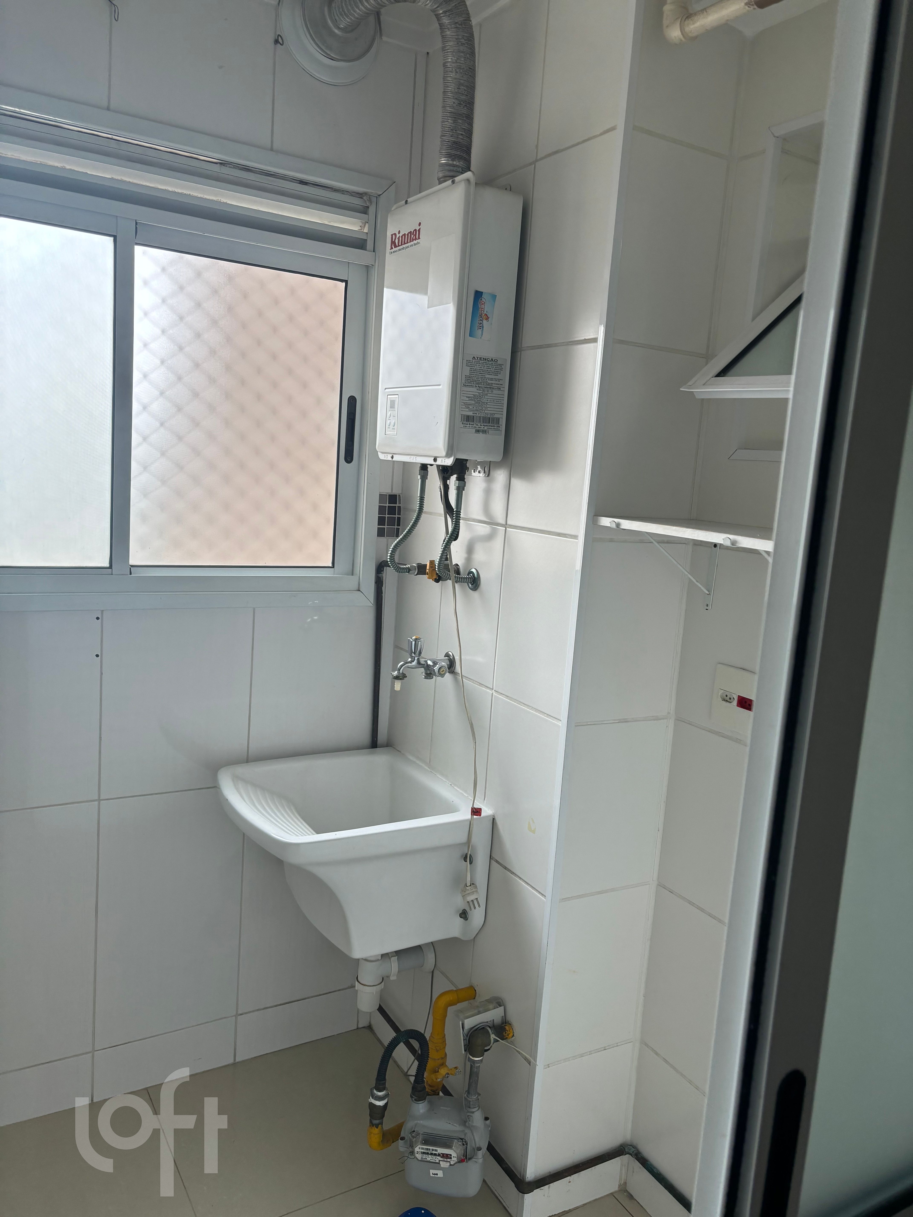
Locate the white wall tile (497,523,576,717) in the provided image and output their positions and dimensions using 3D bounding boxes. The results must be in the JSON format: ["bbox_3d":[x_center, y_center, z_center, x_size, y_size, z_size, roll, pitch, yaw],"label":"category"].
[{"bbox_3d":[0.155,0.026,1.789,0.010,0.350,0.240,-1,10,-30],"label":"white wall tile"}]

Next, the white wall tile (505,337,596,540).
[{"bbox_3d":[0.180,-0.321,1.741,0.012,0.346,0.240,-1,10,-30],"label":"white wall tile"}]

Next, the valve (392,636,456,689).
[{"bbox_3d":[-0.067,0.118,2.018,0.145,0.112,0.075,-1,10,-30],"label":"valve"}]

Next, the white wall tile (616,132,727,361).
[{"bbox_3d":[0.382,-0.646,1.638,0.231,0.346,0.012,-1,10,-30],"label":"white wall tile"}]

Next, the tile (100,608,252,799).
[{"bbox_3d":[-0.636,0.210,2.078,0.329,0.425,0.012,-1,10,-30],"label":"tile"}]

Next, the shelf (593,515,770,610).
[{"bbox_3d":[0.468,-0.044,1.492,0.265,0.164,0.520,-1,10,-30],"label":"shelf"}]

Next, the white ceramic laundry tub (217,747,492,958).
[{"bbox_3d":[-0.266,0.536,2.027,0.494,0.276,0.486,-1,10,-30],"label":"white ceramic laundry tub"}]

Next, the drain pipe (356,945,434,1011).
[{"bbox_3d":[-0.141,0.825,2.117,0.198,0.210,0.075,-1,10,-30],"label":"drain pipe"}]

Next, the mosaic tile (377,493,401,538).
[{"bbox_3d":[-0.167,-0.231,2.265,0.066,0.110,0.010,-1,10,-30],"label":"mosaic tile"}]

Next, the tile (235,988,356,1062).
[{"bbox_3d":[-0.410,1.077,2.378,0.330,0.126,0.012,-1,10,-30],"label":"tile"}]

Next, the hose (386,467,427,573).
[{"bbox_3d":[-0.104,-0.195,1.989,0.079,0.234,0.052,-1,10,-30],"label":"hose"}]

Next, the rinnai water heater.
[{"bbox_3d":[-0.026,-0.573,1.907,0.132,0.537,0.354,-1,10,-30],"label":"rinnai water heater"}]

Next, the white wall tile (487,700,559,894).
[{"bbox_3d":[0.130,0.371,1.844,0.010,0.350,0.240,-1,10,-30],"label":"white wall tile"}]

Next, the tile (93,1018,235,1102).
[{"bbox_3d":[-0.698,1.082,2.211,0.329,0.126,0.012,-1,10,-30],"label":"tile"}]

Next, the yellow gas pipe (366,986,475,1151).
[{"bbox_3d":[-0.071,0.981,1.956,0.246,0.306,0.080,-1,10,-30],"label":"yellow gas pipe"}]

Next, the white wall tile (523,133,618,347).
[{"bbox_3d":[0.204,-0.664,1.680,0.010,0.350,0.240,-1,10,-30],"label":"white wall tile"}]

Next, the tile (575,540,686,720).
[{"bbox_3d":[0.333,0.045,1.743,0.231,0.346,0.012,-1,10,-30],"label":"tile"}]

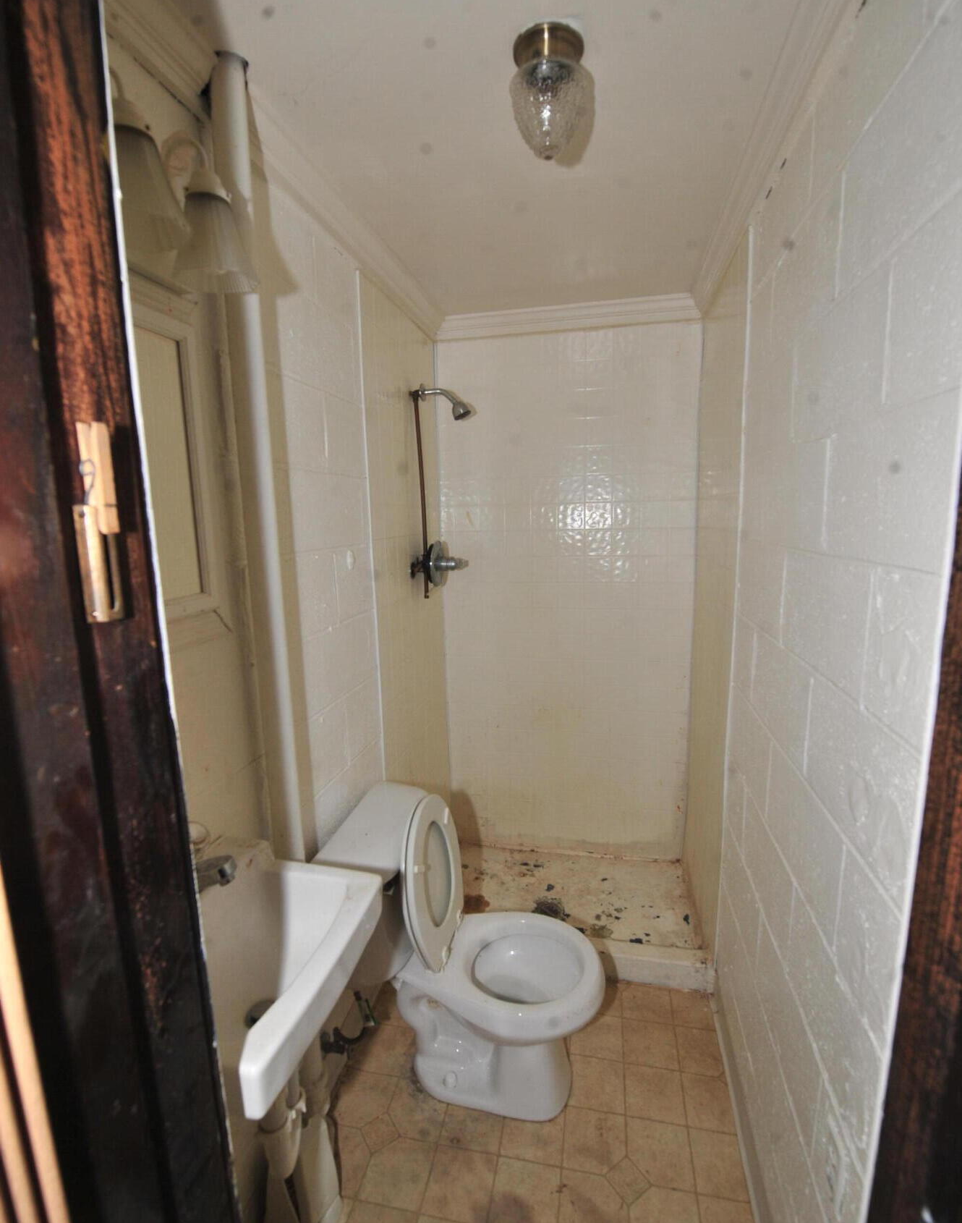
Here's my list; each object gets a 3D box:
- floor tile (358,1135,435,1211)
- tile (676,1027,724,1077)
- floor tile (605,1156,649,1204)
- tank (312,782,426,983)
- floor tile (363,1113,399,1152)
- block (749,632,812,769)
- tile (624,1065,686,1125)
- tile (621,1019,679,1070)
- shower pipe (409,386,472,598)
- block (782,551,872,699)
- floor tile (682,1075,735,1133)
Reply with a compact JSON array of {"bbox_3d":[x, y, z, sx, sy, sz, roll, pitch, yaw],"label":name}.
[{"bbox_3d":[-0.193,1.328,1.340,0.151,0.008,0.150,1,10,12],"label":"floor tile"},{"bbox_3d":[0.630,1.266,1.612,0.137,0.008,0.150,1,10,12],"label":"tile"},{"bbox_3d":[0.341,1.323,1.303,0.076,0.008,0.076,-7,11,-33],"label":"floor tile"},{"bbox_3d":[-0.257,0.743,1.586,0.216,0.342,0.447,1,9,13],"label":"tank"},{"bbox_3d":[-0.255,1.324,1.425,0.074,0.008,0.074,-7,11,-33],"label":"floor tile"},{"bbox_3d":[0.699,0.174,1.195,0.131,0.199,0.400,1,9,13],"label":"block"},{"bbox_3d":[0.465,1.294,1.506,0.152,0.010,0.148,1,10,12],"label":"tile"},{"bbox_3d":[0.500,1.274,1.657,0.151,0.008,0.151,1,9,12],"label":"tile"},{"bbox_3d":[-0.154,-0.446,2.165,0.245,0.800,0.150,1,10,13],"label":"shower pipe"},{"bbox_3d":[0.668,0.005,0.950,0.190,0.195,0.397,1,10,13],"label":"block"},{"bbox_3d":[0.598,1.290,1.471,0.134,0.008,0.150,1,10,12],"label":"floor tile"}]

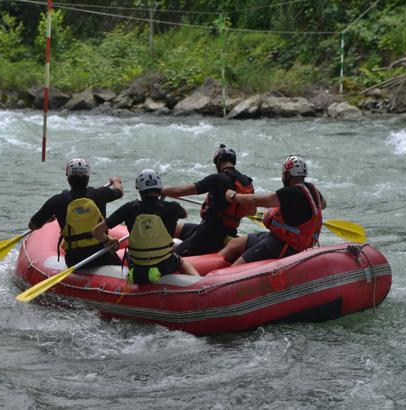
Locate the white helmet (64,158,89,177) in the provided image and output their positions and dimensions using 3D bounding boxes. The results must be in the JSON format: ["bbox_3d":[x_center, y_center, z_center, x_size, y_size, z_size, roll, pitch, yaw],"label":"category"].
[{"bbox_3d":[-1.124,-0.327,10.700,0.220,0.185,0.270,-2,8,-15],"label":"white helmet"}]

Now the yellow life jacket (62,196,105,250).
[{"bbox_3d":[-1.070,0.152,10.650,0.380,0.490,0.320,-1,1,-8],"label":"yellow life jacket"}]

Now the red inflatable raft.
[{"bbox_3d":[-0.040,0.630,10.850,3.700,0.800,1.800,5,9,33],"label":"red inflatable raft"}]

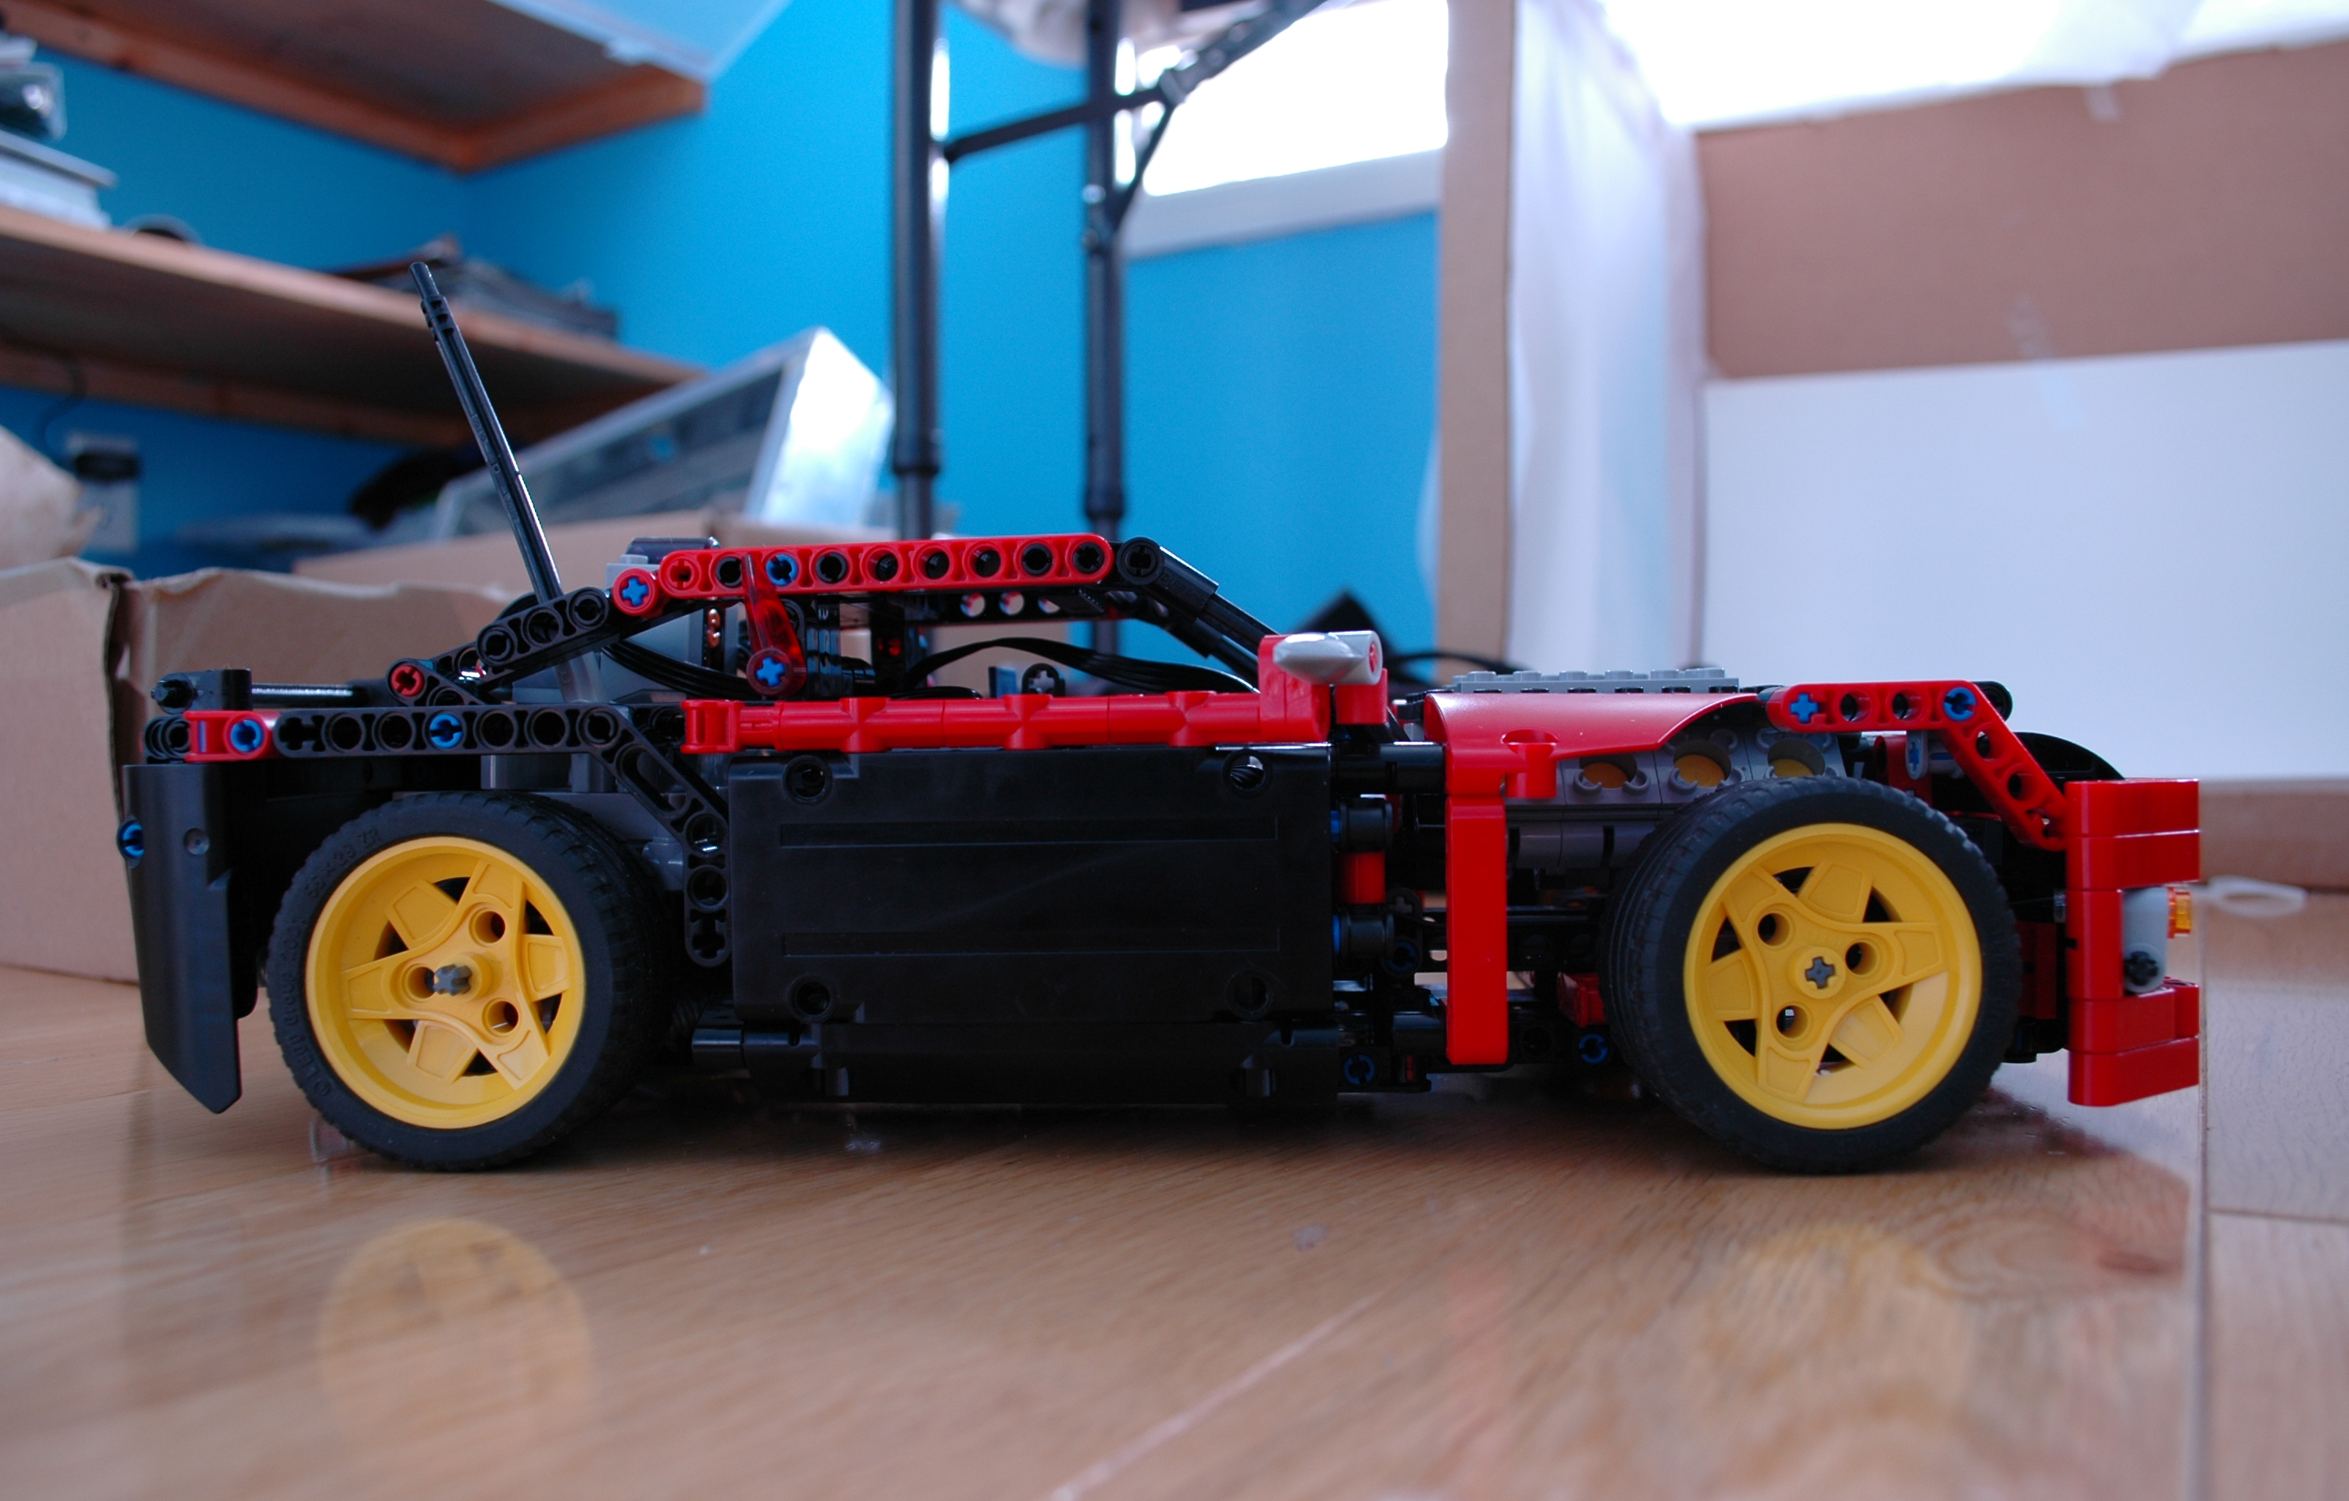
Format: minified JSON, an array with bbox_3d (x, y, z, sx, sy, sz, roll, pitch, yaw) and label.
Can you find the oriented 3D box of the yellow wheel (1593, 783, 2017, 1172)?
[{"bbox_3d":[0.092,0.032,0.261,0.056,0.056,0.028,-1,1,-2],"label":"yellow wheel"}]

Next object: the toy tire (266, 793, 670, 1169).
[{"bbox_3d":[-0.107,0.035,0.273,0.056,0.056,0.028,-1,1,4],"label":"toy tire"}]

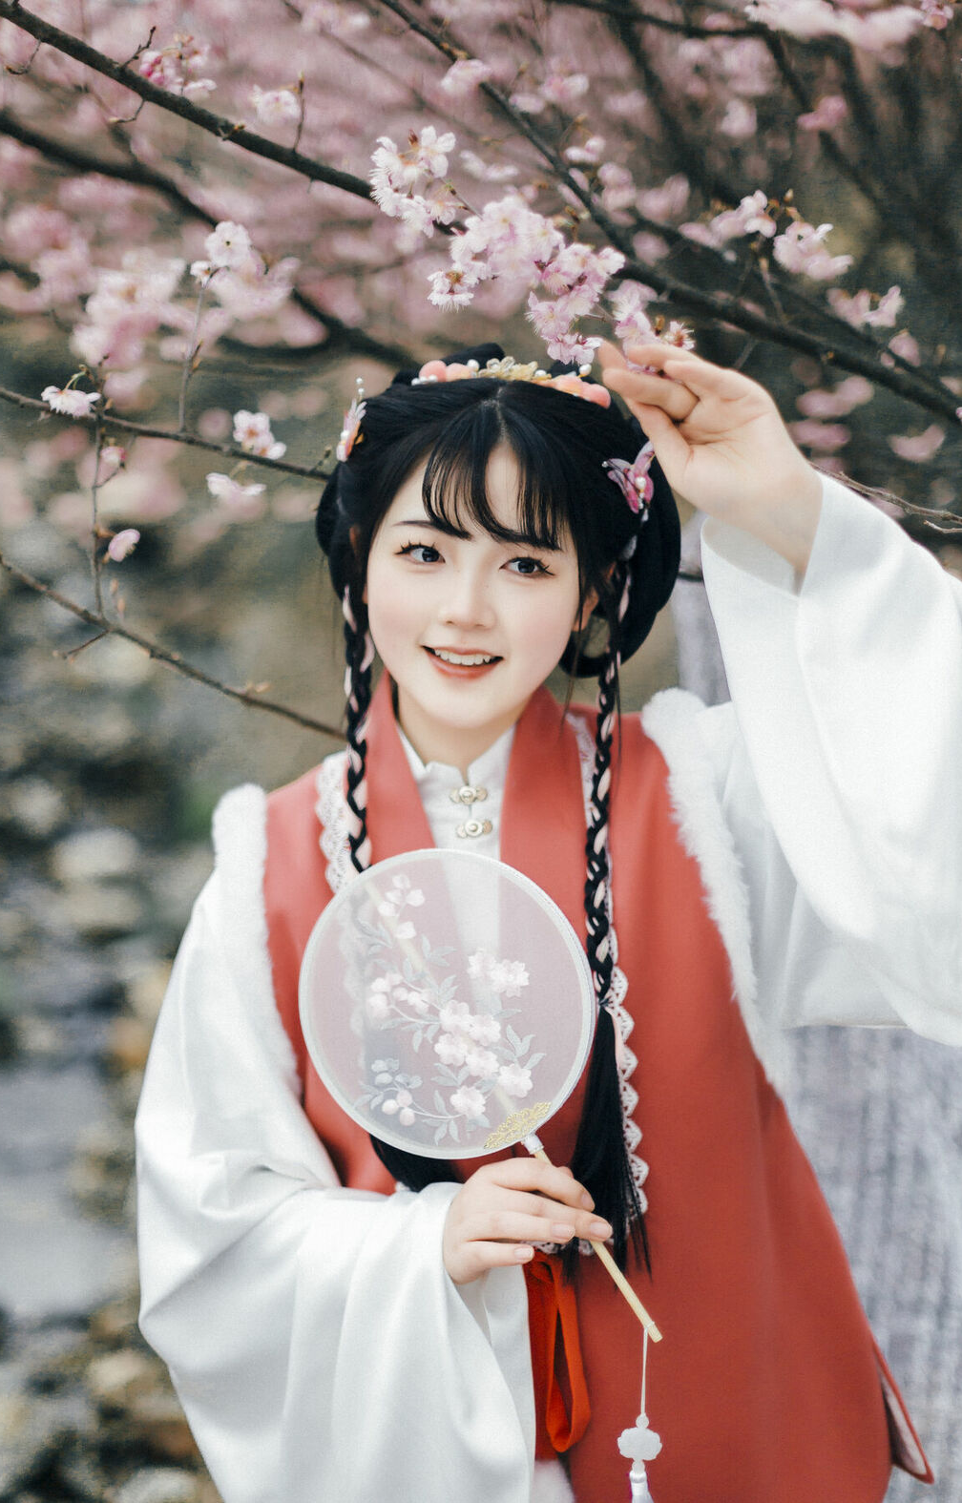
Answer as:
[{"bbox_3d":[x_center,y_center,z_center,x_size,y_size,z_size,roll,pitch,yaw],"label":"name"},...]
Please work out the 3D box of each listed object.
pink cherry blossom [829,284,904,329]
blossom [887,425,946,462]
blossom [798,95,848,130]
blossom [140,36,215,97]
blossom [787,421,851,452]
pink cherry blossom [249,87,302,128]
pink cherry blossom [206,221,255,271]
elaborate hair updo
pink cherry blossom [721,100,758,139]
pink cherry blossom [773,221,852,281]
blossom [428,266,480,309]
[{"bbox_3d":[0.282,-0.327,1.530,0.054,0.032,0.038,0,7,0],"label":"pink cherry blossom"},{"bbox_3d":[0.354,-0.252,1.700,0.046,0.029,0.034,0,7,0],"label":"blossom"},{"bbox_3d":[0.287,-0.536,1.750,0.042,0.031,0.034,1,7,11],"label":"blossom"},{"bbox_3d":[-0.213,-0.479,1.460,0.053,0.042,0.042,0,7,0],"label":"blossom"},{"bbox_3d":[0.292,-0.272,1.800,0.052,0.029,0.038,1,7,11],"label":"blossom"},{"bbox_3d":[-0.148,-0.463,1.500,0.037,0.030,0.026,0,7,3],"label":"pink cherry blossom"},{"bbox_3d":[-0.170,-0.341,1.410,0.033,0.033,0.022,1,7,9],"label":"pink cherry blossom"},{"bbox_3d":[0.011,0.044,1.370,0.240,0.585,0.250,1,7,7],"label":"elaborate hair updo"},{"bbox_3d":[0.225,-0.551,1.820,0.032,0.033,0.029,0,7,0],"label":"pink cherry blossom"},{"bbox_3d":[0.232,-0.350,1.460,0.054,0.040,0.040,0,7,0],"label":"pink cherry blossom"},{"bbox_3d":[-0.018,-0.303,1.360,0.034,0.029,0.030,1,7,6],"label":"blossom"}]

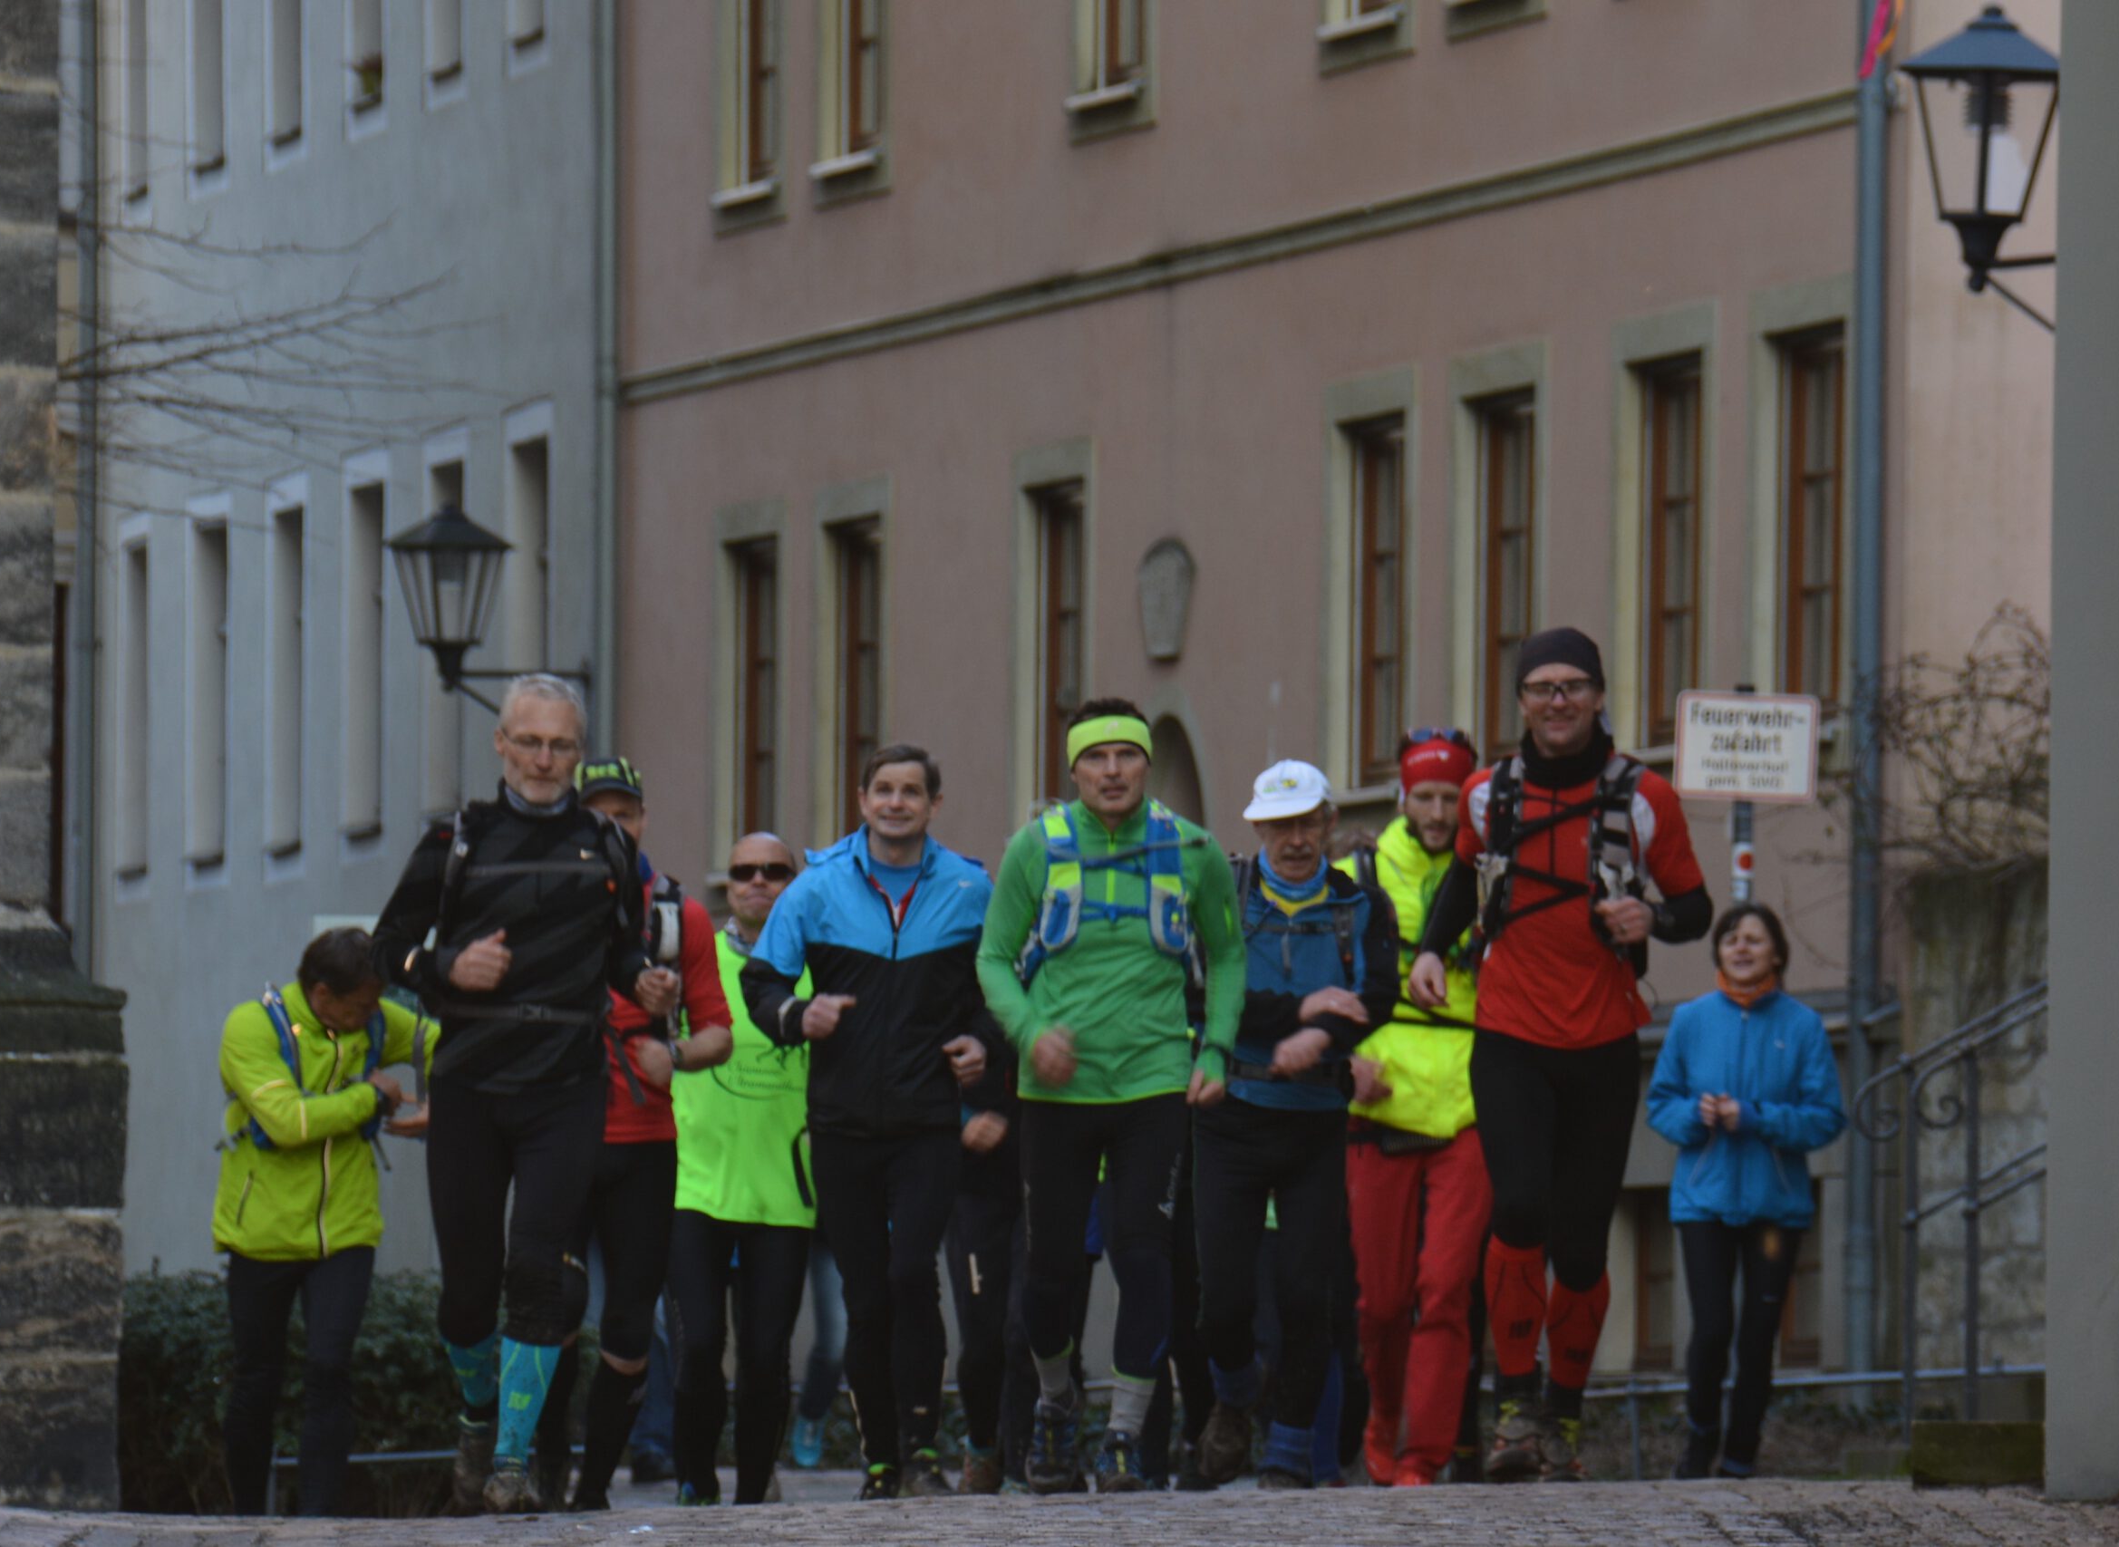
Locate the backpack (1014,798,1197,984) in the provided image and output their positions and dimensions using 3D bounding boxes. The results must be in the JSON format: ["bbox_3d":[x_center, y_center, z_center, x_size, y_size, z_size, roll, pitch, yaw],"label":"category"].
[{"bbox_3d":[0.101,0.246,29.500,0.375,0.400,0.280,0,-3,0],"label":"backpack"}]

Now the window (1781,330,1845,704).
[{"bbox_3d":[3.192,-1.023,58.195,0.120,1.658,0.864,2,-4,-21],"label":"window"}]

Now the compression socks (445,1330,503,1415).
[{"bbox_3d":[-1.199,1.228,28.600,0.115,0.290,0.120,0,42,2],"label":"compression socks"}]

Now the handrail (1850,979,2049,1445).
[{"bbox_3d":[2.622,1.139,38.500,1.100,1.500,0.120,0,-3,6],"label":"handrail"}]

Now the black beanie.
[{"bbox_3d":[1.030,-0.233,28.800,0.180,0.150,0.220,0,-3,-1],"label":"black beanie"}]

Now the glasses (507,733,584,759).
[{"bbox_3d":[-1.058,-0.067,28.700,0.140,0.044,0.140,1,10,-11],"label":"glasses"}]

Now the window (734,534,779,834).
[{"bbox_3d":[-1.446,-0.341,70.162,0.120,1.662,0.842,2,-4,-21],"label":"window"}]

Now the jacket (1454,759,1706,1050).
[{"bbox_3d":[1.084,0.272,29.400,0.530,0.620,0.320,0,-3,9],"label":"jacket"}]

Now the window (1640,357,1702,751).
[{"bbox_3d":[2.612,-0.951,59.000,0.120,1.680,0.880,1,-3,-21],"label":"window"}]

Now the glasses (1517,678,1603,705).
[{"bbox_3d":[1.014,-0.165,28.300,0.150,0.048,0.140,0,-3,0],"label":"glasses"}]

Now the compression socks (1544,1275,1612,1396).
[{"bbox_3d":[1.049,1.129,28.350,0.125,0.290,0.130,1,12,-3],"label":"compression socks"}]

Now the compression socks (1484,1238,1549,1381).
[{"bbox_3d":[0.926,1.083,28.300,0.125,0.300,0.130,0,-3,0],"label":"compression socks"}]

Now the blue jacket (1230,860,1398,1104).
[{"bbox_3d":[0.532,0.464,30.500,0.460,0.570,0.350,0,-3,9],"label":"blue jacket"}]

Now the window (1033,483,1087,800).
[{"bbox_3d":[0.038,-0.550,65.800,0.140,1.650,0.840,2,-3,-20],"label":"window"}]

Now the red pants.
[{"bbox_3d":[0.803,1.129,31.200,0.380,0.870,0.360,0,-3,3],"label":"red pants"}]

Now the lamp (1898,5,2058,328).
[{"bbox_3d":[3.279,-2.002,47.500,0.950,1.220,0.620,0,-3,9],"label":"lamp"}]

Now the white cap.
[{"bbox_3d":[0.507,0.038,31.200,0.175,0.130,0.260,-1,5,18],"label":"white cap"}]

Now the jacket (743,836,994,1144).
[{"bbox_3d":[-0.417,0.474,31.400,0.580,0.700,0.370,1,-3,-8],"label":"jacket"}]

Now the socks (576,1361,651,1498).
[{"bbox_3d":[-1.011,1.488,31.700,0.125,0.315,0.130,13,3,0],"label":"socks"}]

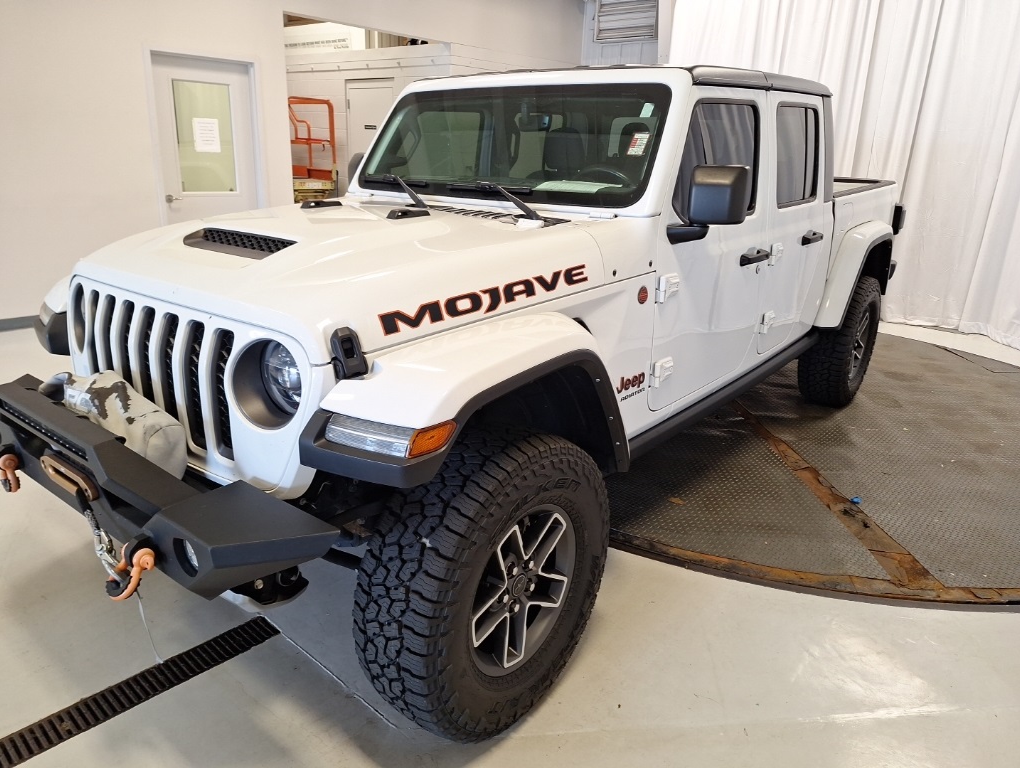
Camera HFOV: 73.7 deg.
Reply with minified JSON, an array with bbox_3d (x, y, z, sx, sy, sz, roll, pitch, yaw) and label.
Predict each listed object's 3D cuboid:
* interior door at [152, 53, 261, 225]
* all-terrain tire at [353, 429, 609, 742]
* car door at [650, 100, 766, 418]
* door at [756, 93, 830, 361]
[{"bbox_3d":[-2.790,-1.955,6.500,0.930,2.130,0.080,-14,24,-40],"label":"interior door"},{"bbox_3d":[-0.031,0.545,1.932,0.286,0.830,0.830,15,23,37],"label":"all-terrain tire"},{"bbox_3d":[0.811,-0.566,2.751,0.165,1.170,1.075,15,23,37],"label":"car door"},{"bbox_3d":[1.419,-0.803,3.451,0.165,1.225,0.820,15,23,37],"label":"door"}]

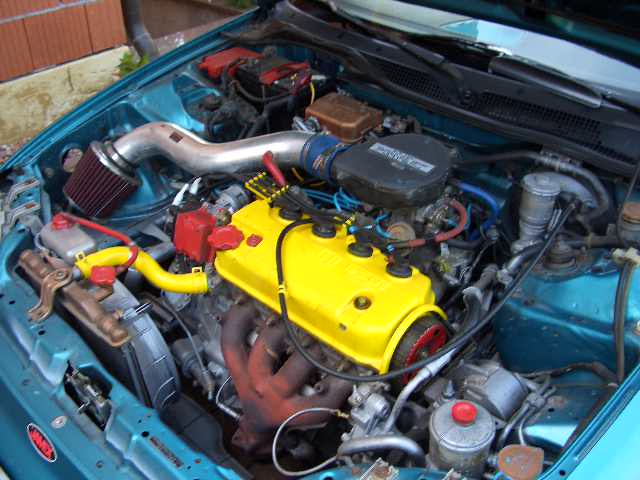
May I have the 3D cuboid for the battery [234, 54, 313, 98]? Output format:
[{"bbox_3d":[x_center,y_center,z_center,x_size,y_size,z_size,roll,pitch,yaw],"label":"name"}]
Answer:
[{"bbox_3d":[-0.139,-0.414,1.925,0.225,0.195,0.150,27,39,34],"label":"battery"}]

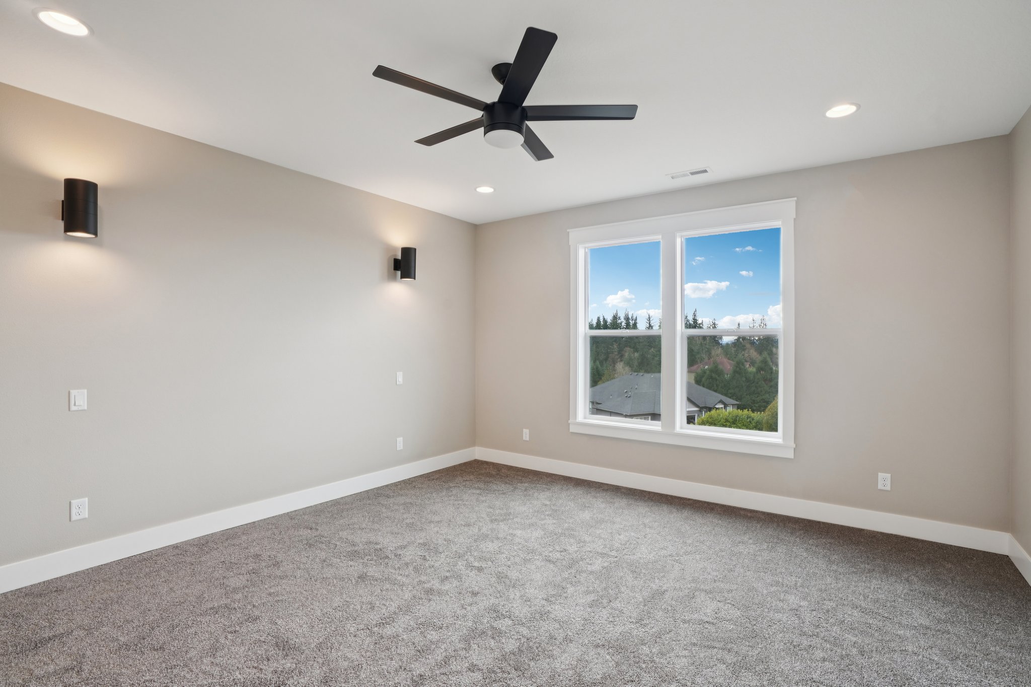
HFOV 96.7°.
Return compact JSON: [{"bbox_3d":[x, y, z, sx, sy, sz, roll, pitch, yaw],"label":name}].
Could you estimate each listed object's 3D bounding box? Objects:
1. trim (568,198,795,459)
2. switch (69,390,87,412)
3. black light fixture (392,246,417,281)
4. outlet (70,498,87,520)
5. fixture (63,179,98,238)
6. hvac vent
[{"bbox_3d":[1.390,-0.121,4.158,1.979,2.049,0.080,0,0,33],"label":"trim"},{"bbox_3d":[-2.571,0.335,2.696,0.012,0.117,0.071,0,0,39],"label":"switch"},{"bbox_3d":[-1.056,-0.762,4.422,0.214,0.304,0.136,0,0,39],"label":"black light fixture"},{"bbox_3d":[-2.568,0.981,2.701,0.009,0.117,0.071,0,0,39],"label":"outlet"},{"bbox_3d":[-2.496,-0.766,2.626,0.214,0.304,0.136,0,0,39],"label":"fixture"},{"bbox_3d":[1.411,-1.369,3.715,0.335,0.014,0.145,0,0,33],"label":"hvac vent"}]

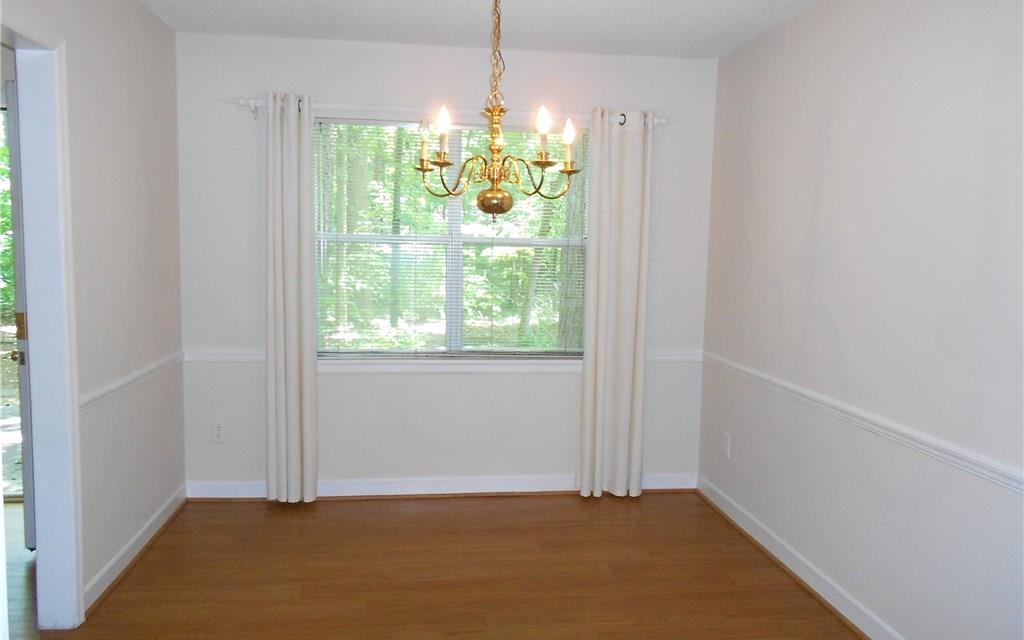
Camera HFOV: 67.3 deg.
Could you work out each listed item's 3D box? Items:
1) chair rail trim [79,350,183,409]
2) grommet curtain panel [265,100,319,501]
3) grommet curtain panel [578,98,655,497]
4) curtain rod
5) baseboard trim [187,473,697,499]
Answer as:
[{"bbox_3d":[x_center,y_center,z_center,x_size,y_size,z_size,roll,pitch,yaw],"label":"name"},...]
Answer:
[{"bbox_3d":[-1.644,0.249,3.424,0.021,0.059,1.275,0,5,-7],"label":"chair rail trim"},{"bbox_3d":[-1.148,-0.085,4.018,0.261,2.127,0.100,0,5,-7],"label":"grommet curtain panel"},{"bbox_3d":[0.573,-0.070,4.235,0.373,2.127,0.100,0,5,-7],"label":"grommet curtain panel"},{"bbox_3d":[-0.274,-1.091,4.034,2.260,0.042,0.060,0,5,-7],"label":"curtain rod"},{"bbox_3d":[-0.329,0.926,4.292,2.859,0.094,0.016,0,5,-7],"label":"baseboard trim"}]

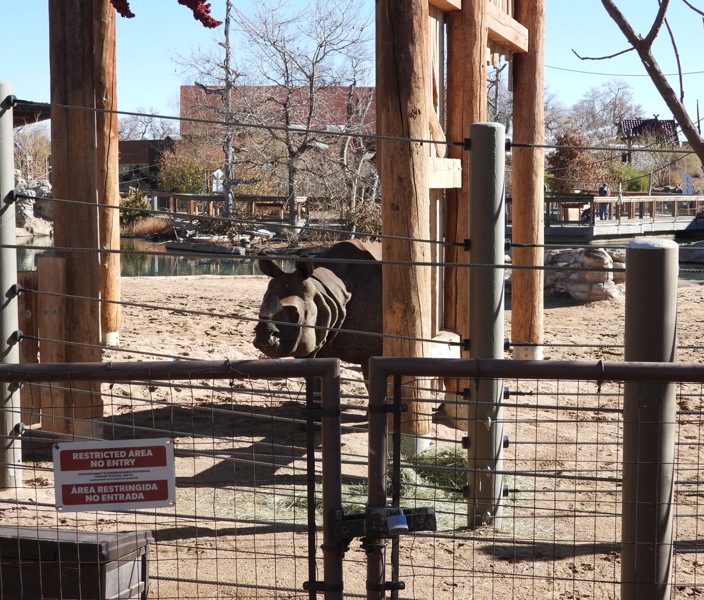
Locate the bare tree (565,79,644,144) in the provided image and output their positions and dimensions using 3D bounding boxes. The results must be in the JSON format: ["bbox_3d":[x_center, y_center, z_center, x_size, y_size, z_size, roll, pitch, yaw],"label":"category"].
[{"bbox_3d":[18.200,-11.600,100.000,5.800,8.700,5.600,0,5,0],"label":"bare tree"}]

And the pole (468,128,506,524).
[{"bbox_3d":[0.832,0.150,8.550,0.220,2.460,0.220,0,5,0],"label":"pole"}]

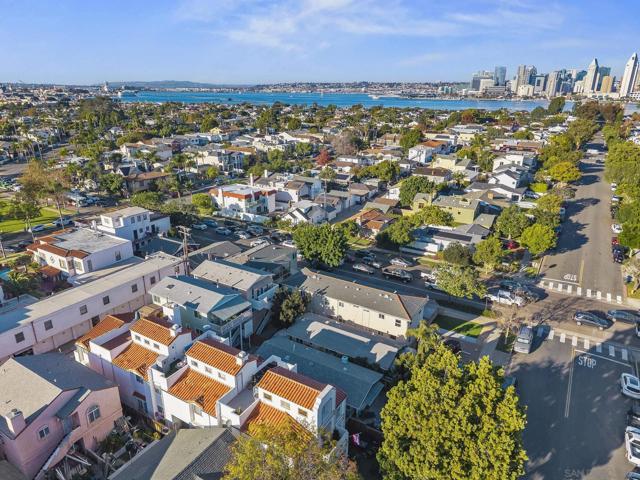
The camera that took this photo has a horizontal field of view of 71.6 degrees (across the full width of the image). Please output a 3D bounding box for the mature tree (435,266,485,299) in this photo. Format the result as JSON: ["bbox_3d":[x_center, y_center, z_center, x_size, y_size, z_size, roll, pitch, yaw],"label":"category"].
[{"bbox_3d":[24.707,7.990,75.096,8.597,7.282,8.597,12,22,29],"label":"mature tree"}]

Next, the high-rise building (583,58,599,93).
[{"bbox_3d":[998.129,-589.841,1629.985,34.000,136.000,34.000,-15,24,-38],"label":"high-rise building"}]

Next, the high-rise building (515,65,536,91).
[{"bbox_3d":[988.183,-767.329,2133.609,65.000,142.000,45.000,0,19,0],"label":"high-rise building"}]

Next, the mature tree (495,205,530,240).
[{"bbox_3d":[47.345,-4.160,108.739,8.496,8.799,8.496,12,22,29],"label":"mature tree"}]

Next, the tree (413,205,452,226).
[{"bbox_3d":[26.284,-4.279,102.346,8.770,7.810,7.890,5,20,14],"label":"tree"}]

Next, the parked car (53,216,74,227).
[{"bbox_3d":[-64.609,-4.637,111.974,1.900,1.650,4.700,11,22,29],"label":"parked car"}]

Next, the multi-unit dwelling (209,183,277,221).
[{"bbox_3d":[-21.713,-11.029,125.475,13.300,6.800,13.000,11,22,29],"label":"multi-unit dwelling"}]

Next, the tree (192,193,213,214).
[{"bbox_3d":[-32.982,-10.377,124.355,5.700,6.300,5.700,0,19,0],"label":"tree"}]

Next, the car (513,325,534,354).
[{"bbox_3d":[29.823,14.528,64.717,1.920,1.760,4.850,12,22,29],"label":"car"}]

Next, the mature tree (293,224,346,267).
[{"bbox_3d":[-0.063,1.914,80.523,9.500,9.881,9.500,0,19,0],"label":"mature tree"}]

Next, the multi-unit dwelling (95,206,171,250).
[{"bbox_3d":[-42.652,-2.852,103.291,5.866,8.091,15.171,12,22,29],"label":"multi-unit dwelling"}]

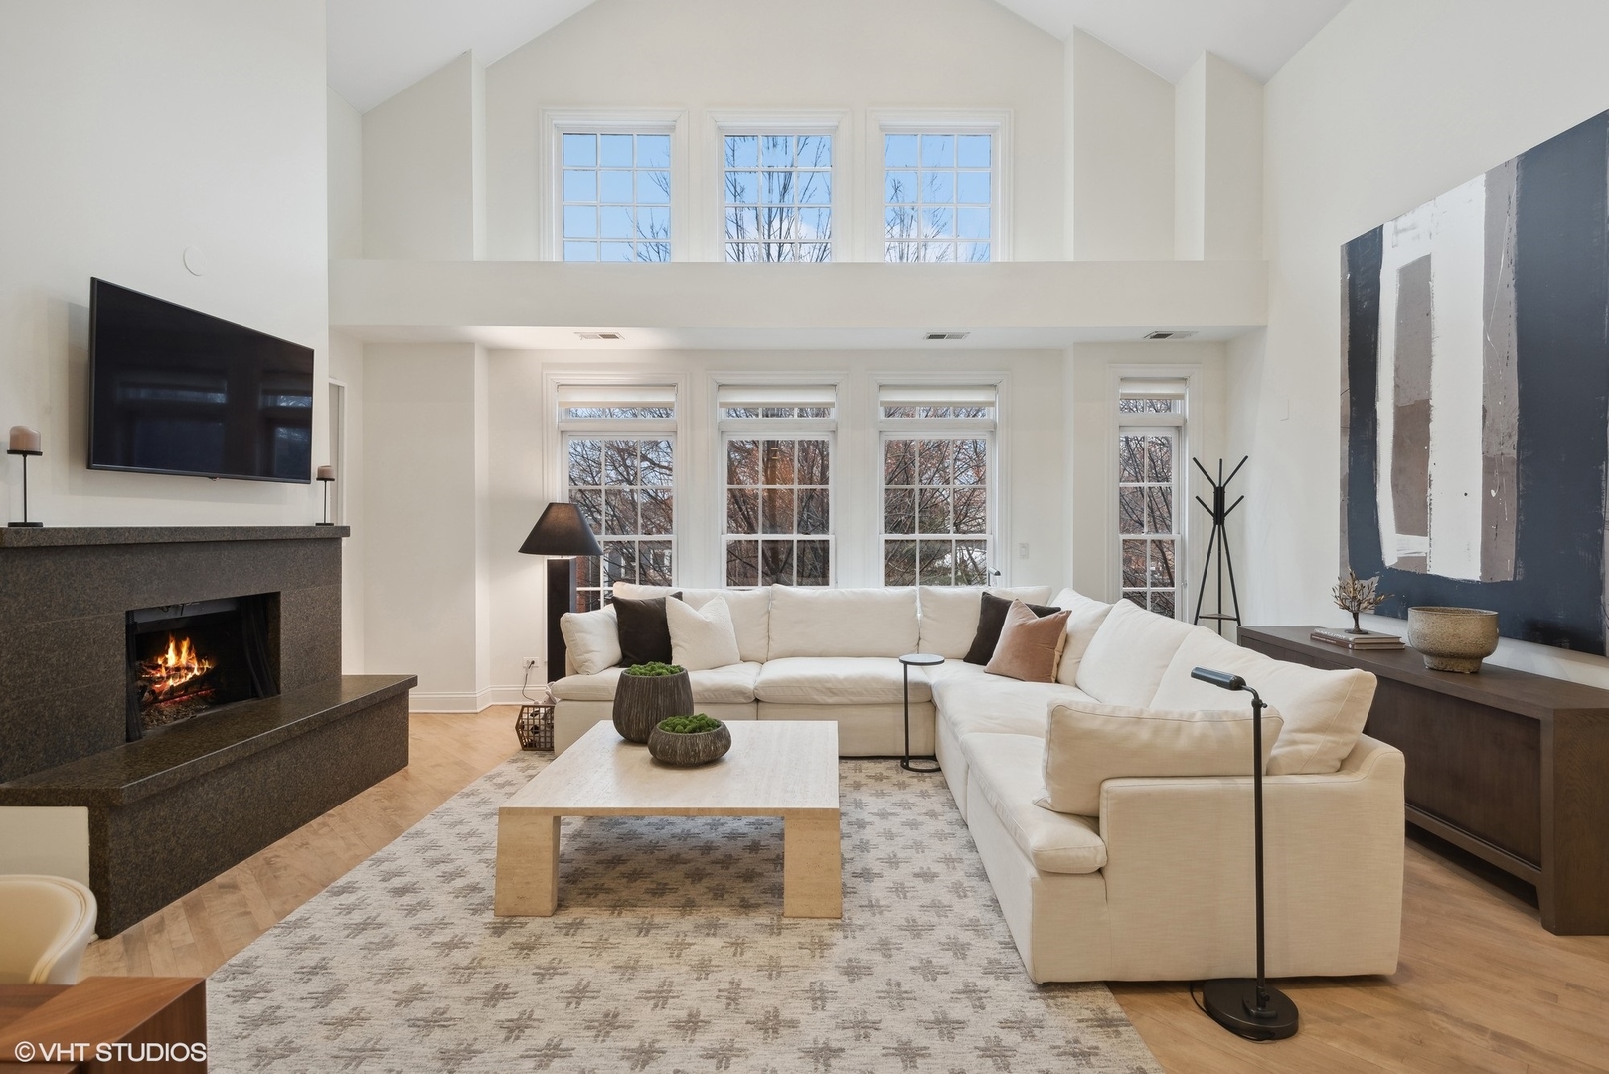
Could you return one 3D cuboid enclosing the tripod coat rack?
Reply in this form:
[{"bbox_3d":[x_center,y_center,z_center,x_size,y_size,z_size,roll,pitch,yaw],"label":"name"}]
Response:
[{"bbox_3d":[2.701,0.378,4.964,0.516,1.812,0.476,0,1,1],"label":"tripod coat rack"}]

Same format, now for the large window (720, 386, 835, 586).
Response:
[{"bbox_3d":[-0.206,-0.173,5.798,0.882,1.956,0.139,0,1,1],"label":"large window"}]

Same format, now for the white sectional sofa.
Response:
[{"bbox_3d":[0.179,0.841,3.901,3.316,0.923,3.276,0,1,1],"label":"white sectional sofa"}]

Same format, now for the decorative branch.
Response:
[{"bbox_3d":[2.860,0.330,3.910,0.264,0.332,0.196,0,1,0],"label":"decorative branch"}]

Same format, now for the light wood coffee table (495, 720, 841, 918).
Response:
[{"bbox_3d":[-0.453,1.125,3.241,1.211,0.377,1.211,0,1,1],"label":"light wood coffee table"}]

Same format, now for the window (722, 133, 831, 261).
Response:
[{"bbox_3d":[-0.199,-2.512,5.719,0.832,1.069,0.098,0,1,0],"label":"window"}]

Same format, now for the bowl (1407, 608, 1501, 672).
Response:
[{"bbox_3d":[2.754,0.439,3.236,0.288,0.243,0.288,0,1,1],"label":"bowl"}]

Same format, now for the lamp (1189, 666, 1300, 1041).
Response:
[{"bbox_3d":[1.206,0.838,2.102,0.220,0.904,0.283,0,1,-24],"label":"lamp"}]

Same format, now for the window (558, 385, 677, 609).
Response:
[{"bbox_3d":[-1.429,-0.173,5.798,0.911,1.956,0.139,0,1,1],"label":"window"}]

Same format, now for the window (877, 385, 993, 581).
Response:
[{"bbox_3d":[1.012,-0.173,5.798,0.901,1.956,0.139,0,1,1],"label":"window"}]

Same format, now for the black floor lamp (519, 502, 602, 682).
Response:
[{"bbox_3d":[-1.656,0.523,5.162,0.571,1.514,0.571,0,1,1],"label":"black floor lamp"}]

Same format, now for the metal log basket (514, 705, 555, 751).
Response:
[{"bbox_3d":[-1.564,1.134,4.614,0.283,0.271,0.225,0,1,0],"label":"metal log basket"}]

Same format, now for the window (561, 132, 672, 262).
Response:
[{"bbox_3d":[-1.419,-2.512,5.719,0.851,1.069,0.098,0,1,0],"label":"window"}]

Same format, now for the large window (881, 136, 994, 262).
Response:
[{"bbox_3d":[1.003,-2.512,5.719,0.832,1.069,0.098,0,1,0],"label":"large window"}]

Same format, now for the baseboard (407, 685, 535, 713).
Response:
[{"bbox_3d":[-2.415,1.185,5.524,0.831,0.147,0.274,0,1,0],"label":"baseboard"}]

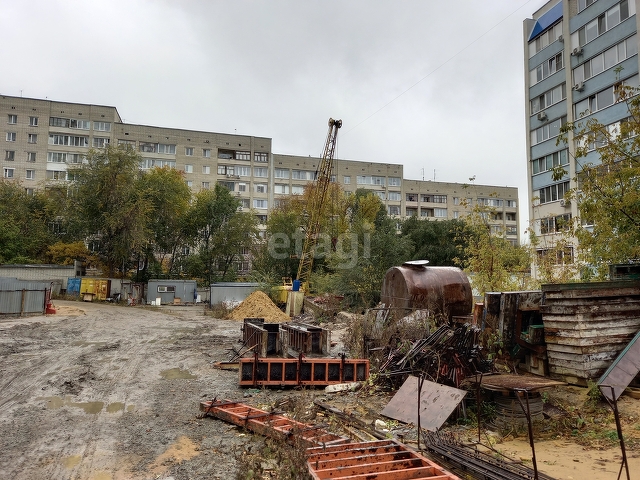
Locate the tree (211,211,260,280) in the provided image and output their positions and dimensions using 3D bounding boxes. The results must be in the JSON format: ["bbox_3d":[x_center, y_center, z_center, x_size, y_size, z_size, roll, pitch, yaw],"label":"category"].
[{"bbox_3d":[-9.160,1.555,50.014,4.980,9.560,4.730,1,-4,-10],"label":"tree"}]

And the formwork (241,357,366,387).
[{"bbox_3d":[-0.347,2.997,10.563,3.000,0.620,0.200,1,-4,-8],"label":"formwork"}]

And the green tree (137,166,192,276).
[{"bbox_3d":[-17.930,-1.020,53.203,6.420,15.090,6.100,2,-4,-19],"label":"green tree"}]

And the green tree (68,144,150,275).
[{"bbox_3d":[-24.427,-2.330,53.295,9.630,17.670,9.150,2,-5,-25],"label":"green tree"}]

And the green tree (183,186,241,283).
[{"bbox_3d":[-12.137,0.071,52.124,6.300,12.800,5.990,1,-4,-13],"label":"green tree"}]

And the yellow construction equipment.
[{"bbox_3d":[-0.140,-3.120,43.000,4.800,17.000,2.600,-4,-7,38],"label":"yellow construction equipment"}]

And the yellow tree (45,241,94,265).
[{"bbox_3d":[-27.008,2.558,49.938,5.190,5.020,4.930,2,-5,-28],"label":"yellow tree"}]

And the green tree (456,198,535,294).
[{"bbox_3d":[8.509,0.847,22.499,3.700,6.180,3.510,-1,-4,21],"label":"green tree"}]

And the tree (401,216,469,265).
[{"bbox_3d":[12.660,1.834,51.002,7.880,8.910,7.480,-1,-4,14],"label":"tree"}]

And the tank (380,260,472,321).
[{"bbox_3d":[3.726,2.031,16.028,2.400,2.500,2.300,1,-4,-16],"label":"tank"}]

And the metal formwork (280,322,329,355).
[{"bbox_3d":[-0.503,3.277,15.551,0.780,0.670,2.600,2,-4,-24],"label":"metal formwork"}]

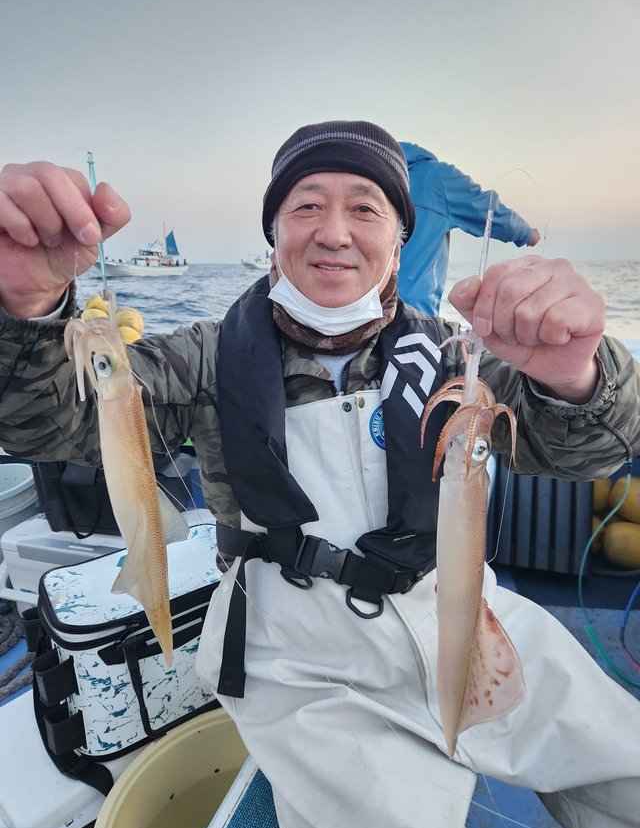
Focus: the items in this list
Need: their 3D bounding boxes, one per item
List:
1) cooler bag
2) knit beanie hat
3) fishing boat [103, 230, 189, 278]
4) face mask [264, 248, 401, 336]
[{"bbox_3d":[-0.337,0.443,1.164,0.442,0.266,0.262,-11,18,-34],"label":"cooler bag"},{"bbox_3d":[0.025,-0.311,0.768,0.200,0.175,0.235,1,3,0],"label":"knit beanie hat"},{"bbox_3d":[-25.031,-23.057,80.000,13.800,6.900,3.500,-6,16,-19],"label":"fishing boat"},{"bbox_3d":[0.013,-0.151,0.725,0.155,0.105,0.110,1,7,0],"label":"face mask"}]

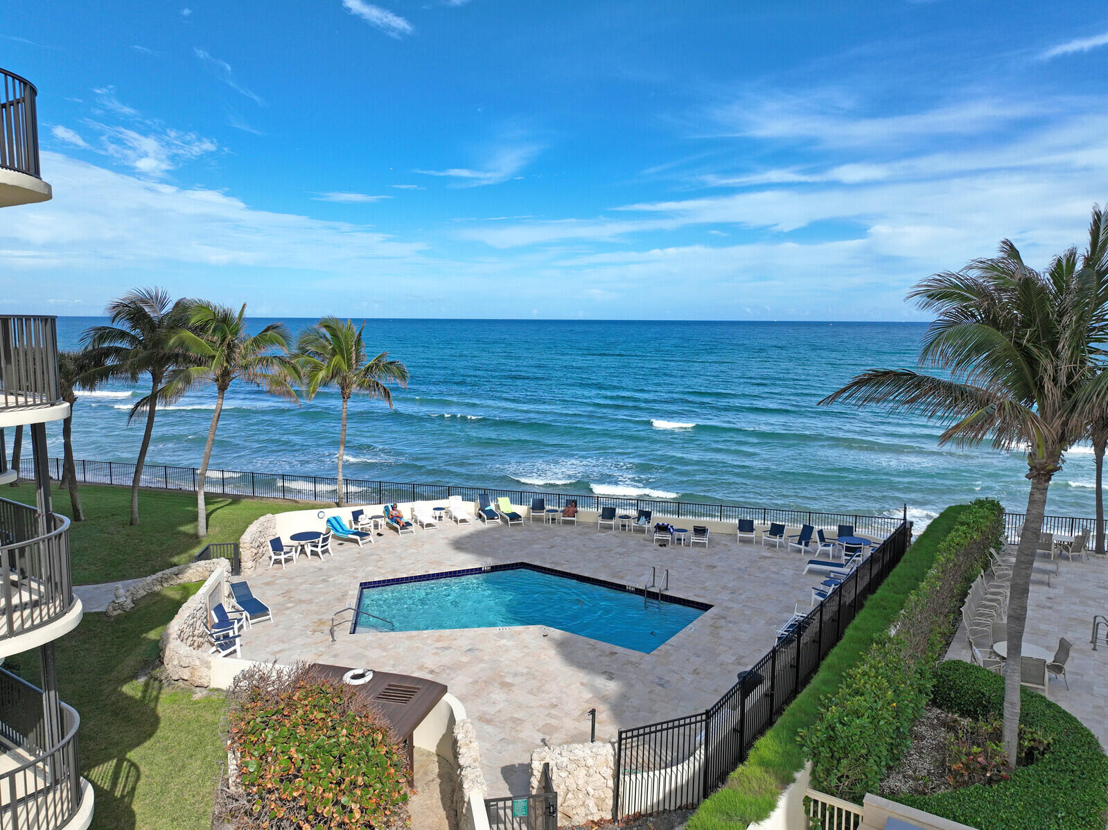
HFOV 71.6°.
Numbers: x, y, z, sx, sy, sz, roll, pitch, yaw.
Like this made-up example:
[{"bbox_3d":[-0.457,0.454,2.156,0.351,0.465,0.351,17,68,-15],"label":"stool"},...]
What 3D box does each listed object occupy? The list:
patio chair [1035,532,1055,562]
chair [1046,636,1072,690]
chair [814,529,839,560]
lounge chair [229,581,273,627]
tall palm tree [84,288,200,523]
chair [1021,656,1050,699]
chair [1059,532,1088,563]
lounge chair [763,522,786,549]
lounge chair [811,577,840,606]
[{"bbox_3d":[17.836,4.709,27.939,0.620,0.930,0.680,5,8,32],"label":"patio chair"},{"bbox_3d":[11.601,5.843,17.988,0.680,0.970,0.600,2,7,10],"label":"chair"},{"bbox_3d":[10.133,4.808,28.492,0.608,0.943,0.623,6,9,40],"label":"chair"},{"bbox_3d":[-8.875,5.518,22.434,0.608,0.808,1.710,-6,10,-42],"label":"lounge chair"},{"bbox_3d":[-17.579,-0.254,32.926,4.500,10.211,4.500,-3,8,-28],"label":"tall palm tree"},{"bbox_3d":[11.072,5.931,17.849,0.620,0.930,0.680,3,8,20],"label":"chair"},{"bbox_3d":[18.409,4.718,27.248,0.600,0.980,0.720,0,7,-6],"label":"chair"},{"bbox_3d":[8.544,4.696,29.753,0.634,0.833,0.608,7,10,43],"label":"lounge chair"},{"bbox_3d":[8.659,5.651,24.331,0.780,0.920,0.660,7,10,44],"label":"lounge chair"}]

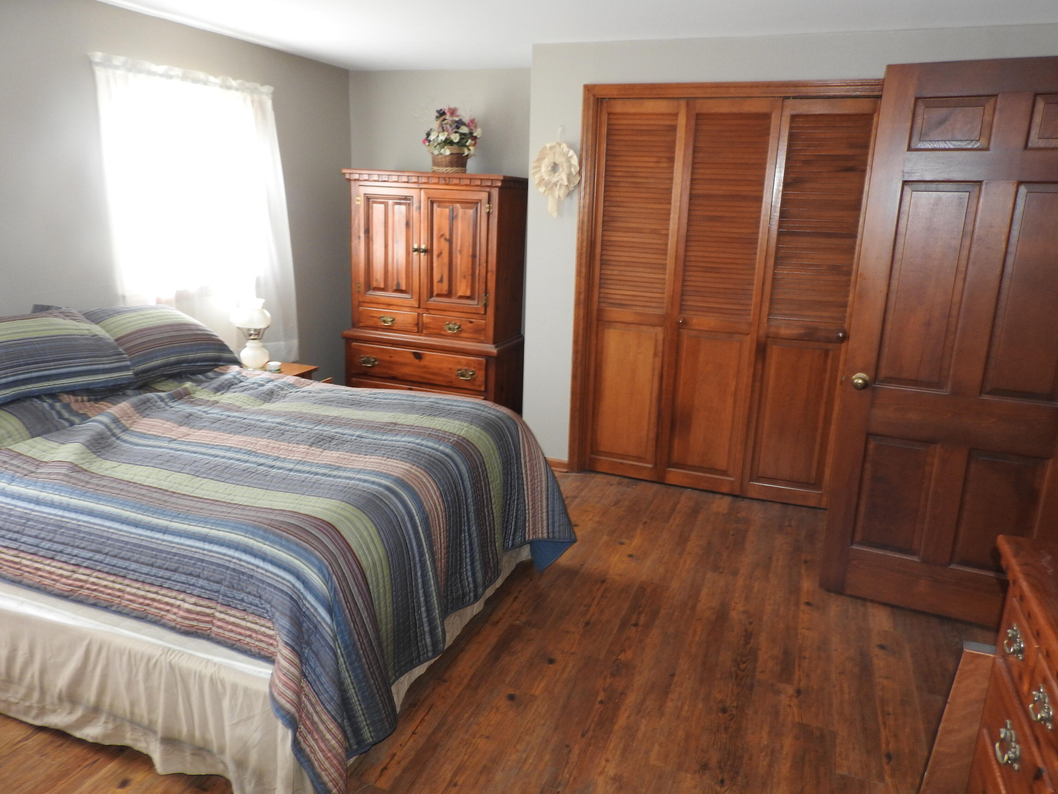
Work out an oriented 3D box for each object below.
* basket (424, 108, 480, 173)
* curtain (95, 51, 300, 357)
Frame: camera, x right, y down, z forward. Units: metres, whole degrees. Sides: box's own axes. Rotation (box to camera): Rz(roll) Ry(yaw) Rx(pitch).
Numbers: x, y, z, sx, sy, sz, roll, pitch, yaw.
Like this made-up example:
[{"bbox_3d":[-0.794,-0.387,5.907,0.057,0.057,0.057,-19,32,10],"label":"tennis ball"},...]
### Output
[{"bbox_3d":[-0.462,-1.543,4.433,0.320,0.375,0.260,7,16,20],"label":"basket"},{"bbox_3d":[-1.639,-0.845,3.818,0.100,1.560,1.180,7,16,20],"label":"curtain"}]

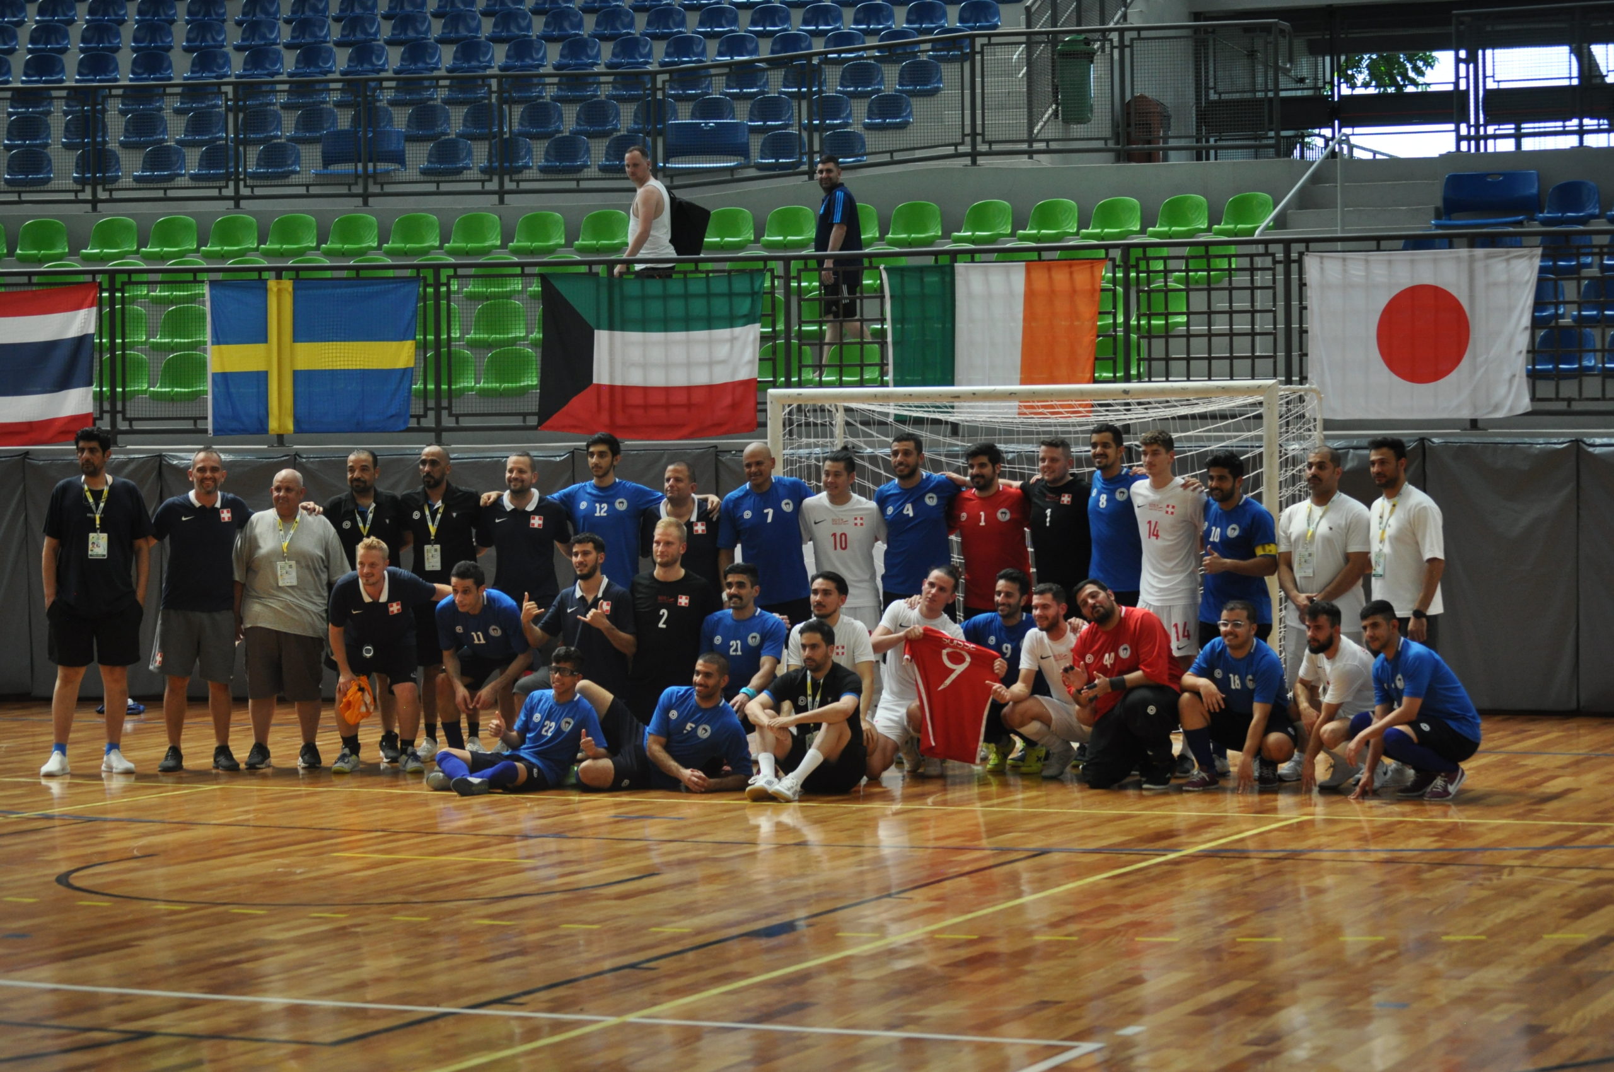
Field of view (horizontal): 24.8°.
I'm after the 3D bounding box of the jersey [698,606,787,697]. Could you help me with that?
[{"bbox_3d":[-0.340,0.643,19.800,0.470,0.530,0.300,0,1,14],"label":"jersey"}]

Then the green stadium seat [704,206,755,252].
[{"bbox_3d":[-0.658,-2.518,30.150,0.420,0.365,0.400,0,1,9],"label":"green stadium seat"}]

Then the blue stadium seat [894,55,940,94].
[{"bbox_3d":[1.048,-4.282,34.300,0.420,0.365,0.400,0,1,9],"label":"blue stadium seat"}]

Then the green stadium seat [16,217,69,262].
[{"bbox_3d":[-6.442,-2.487,30.950,0.430,0.395,0.410,0,0,-7],"label":"green stadium seat"}]

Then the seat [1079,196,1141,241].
[{"bbox_3d":[2.412,-2.522,29.200,0.420,0.365,0.400,0,1,23],"label":"seat"}]

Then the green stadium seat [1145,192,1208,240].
[{"bbox_3d":[3.034,-2.615,30.100,0.450,0.390,0.420,0,1,21],"label":"green stadium seat"}]

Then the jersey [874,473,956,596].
[{"bbox_3d":[0.601,-0.018,20.600,0.480,0.700,0.280,0,1,9],"label":"jersey"}]

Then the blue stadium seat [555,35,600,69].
[{"bbox_3d":[-2.223,-4.695,35.750,0.430,0.395,0.410,0,0,11],"label":"blue stadium seat"}]

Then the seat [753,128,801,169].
[{"bbox_3d":[-0.226,-3.438,32.750,0.430,0.395,0.410,0,0,9],"label":"seat"}]

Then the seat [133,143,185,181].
[{"bbox_3d":[-5.903,-3.408,33.500,0.420,0.365,0.400,0,1,9],"label":"seat"}]

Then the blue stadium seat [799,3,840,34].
[{"bbox_3d":[0.130,-5.069,36.000,0.420,0.365,0.400,0,1,9],"label":"blue stadium seat"}]

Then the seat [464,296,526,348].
[{"bbox_3d":[-2.405,-1.649,28.550,0.430,0.395,0.410,0,0,11],"label":"seat"}]

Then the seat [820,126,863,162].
[{"bbox_3d":[0.313,-3.401,32.000,0.425,0.340,0.410,-1,1,8],"label":"seat"}]

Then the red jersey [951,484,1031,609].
[{"bbox_3d":[1.006,0.058,20.000,0.460,0.680,0.280,0,1,18],"label":"red jersey"}]

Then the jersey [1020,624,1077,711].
[{"bbox_3d":[1.336,0.713,19.300,0.440,0.480,0.320,-2,12,27],"label":"jersey"}]

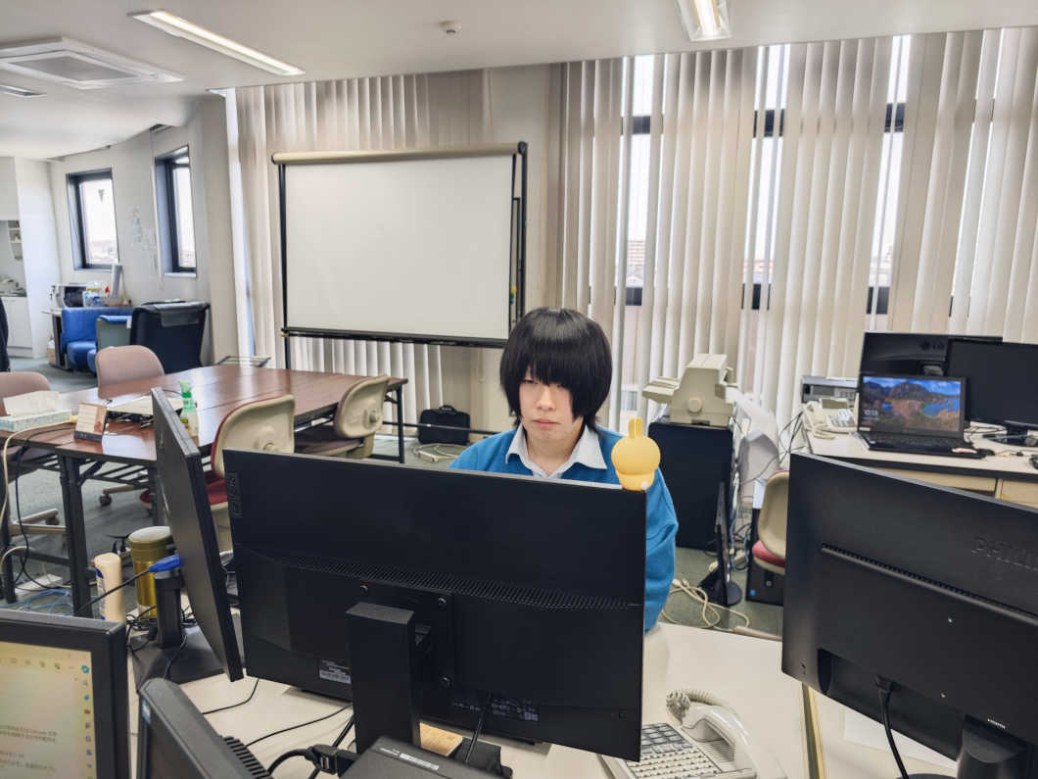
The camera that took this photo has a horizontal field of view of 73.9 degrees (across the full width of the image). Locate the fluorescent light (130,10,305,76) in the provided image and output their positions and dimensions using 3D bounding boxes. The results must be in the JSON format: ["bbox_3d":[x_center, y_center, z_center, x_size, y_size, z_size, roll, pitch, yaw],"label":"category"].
[{"bbox_3d":[-1.827,-2.160,4.359,0.230,0.080,1.250,4,10,19],"label":"fluorescent light"}]

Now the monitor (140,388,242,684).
[{"bbox_3d":[-0.564,0.233,1.075,0.185,0.385,0.520,-5,11,-32],"label":"monitor"}]

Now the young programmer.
[{"bbox_3d":[0.037,0.476,1.297,0.490,1.230,0.640,3,10,13],"label":"young programmer"}]

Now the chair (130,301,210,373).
[{"bbox_3d":[-3.674,-0.410,7.243,0.650,0.900,0.680,6,11,30],"label":"chair"}]

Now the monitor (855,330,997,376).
[{"bbox_3d":[1.681,-0.034,2.850,0.510,0.385,0.180,3,10,10],"label":"monitor"}]

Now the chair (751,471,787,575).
[{"bbox_3d":[0.941,0.577,2.073,0.520,0.820,0.560,4,10,19],"label":"chair"}]

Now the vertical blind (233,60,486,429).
[{"bbox_3d":[-1.267,-0.968,5.280,2.173,2.650,0.110,4,10,17],"label":"vertical blind"}]

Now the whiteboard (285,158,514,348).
[{"bbox_3d":[-0.872,-0.965,4.736,1.753,1.242,0.080,4,10,17],"label":"whiteboard"}]

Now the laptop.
[{"bbox_3d":[1.473,0.090,2.542,0.357,0.245,0.253,4,10,17],"label":"laptop"}]

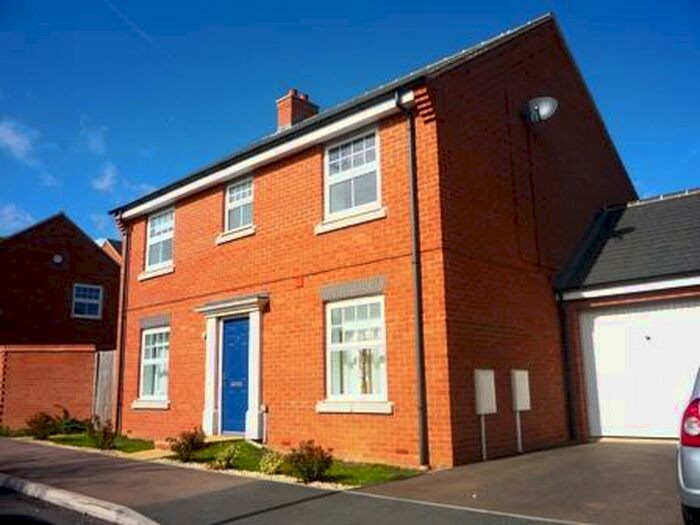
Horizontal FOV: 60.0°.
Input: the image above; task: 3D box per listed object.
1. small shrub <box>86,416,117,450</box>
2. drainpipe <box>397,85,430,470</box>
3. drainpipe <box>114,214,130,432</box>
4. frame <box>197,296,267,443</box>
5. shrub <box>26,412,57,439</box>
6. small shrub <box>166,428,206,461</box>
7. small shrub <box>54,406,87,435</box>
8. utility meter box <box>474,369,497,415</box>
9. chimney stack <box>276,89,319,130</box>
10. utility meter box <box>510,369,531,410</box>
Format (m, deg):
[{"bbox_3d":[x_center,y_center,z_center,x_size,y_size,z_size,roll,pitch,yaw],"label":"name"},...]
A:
[{"bbox_3d":[-4.171,2.850,10.265,0.454,0.555,0.454,3,-12,-21],"label":"small shrub"},{"bbox_3d":[0.832,0.106,8.042,0.091,4.969,0.273,-12,-15,43],"label":"drainpipe"},{"bbox_3d":[-5.117,1.300,13.533,0.091,4.828,0.253,-12,-15,43],"label":"drainpipe"},{"bbox_3d":[-2.073,1.825,10.557,1.848,2.373,0.323,-12,-15,43],"label":"frame"},{"bbox_3d":[-6.352,3.346,12.531,0.555,0.519,0.555,4,-12,-26],"label":"shrub"},{"bbox_3d":[-2.287,2.533,8.568,0.506,0.490,0.506,2,-11,-14],"label":"small shrub"},{"bbox_3d":[-6.112,3.455,13.310,0.708,0.593,0.708,4,-12,-24],"label":"small shrub"},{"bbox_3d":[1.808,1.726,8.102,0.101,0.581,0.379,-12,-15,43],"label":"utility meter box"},{"bbox_3d":[-1.428,-4.084,16.542,0.693,1.269,0.912,-12,-15,43],"label":"chimney stack"},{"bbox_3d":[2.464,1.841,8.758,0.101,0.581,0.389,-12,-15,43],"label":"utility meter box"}]

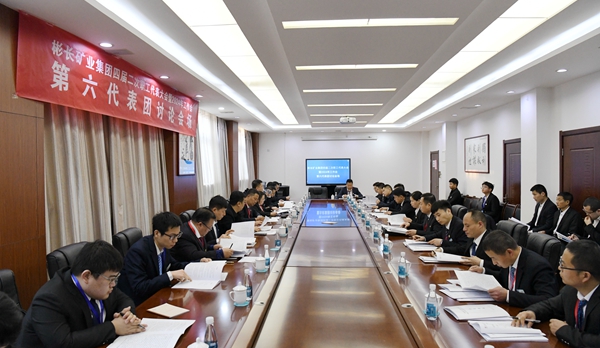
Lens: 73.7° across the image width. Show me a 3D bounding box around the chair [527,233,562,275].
[{"bbox_3d":[1.559,1.004,2.954,0.660,1.090,0.600,0,1,4],"label":"chair"}]

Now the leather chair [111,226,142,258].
[{"bbox_3d":[-1.161,1.036,3.400,0.660,1.130,0.620,0,1,4],"label":"leather chair"}]

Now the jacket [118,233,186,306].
[{"bbox_3d":[-1.109,0.781,3.120,0.500,0.640,0.580,0,1,8],"label":"jacket"}]

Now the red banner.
[{"bbox_3d":[-1.782,-0.858,4.640,0.060,0.580,3.860,0,1,4],"label":"red banner"}]

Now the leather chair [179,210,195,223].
[{"bbox_3d":[-1.077,1.012,4.720,0.660,1.130,0.620,0,1,4],"label":"leather chair"}]

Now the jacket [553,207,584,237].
[{"bbox_3d":[3.234,0.723,4.880,0.420,0.660,0.540,0,1,-1],"label":"jacket"}]

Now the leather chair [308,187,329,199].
[{"bbox_3d":[0.488,0.879,10.408,0.600,1.090,0.660,0,1,4],"label":"leather chair"}]

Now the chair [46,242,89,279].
[{"bbox_3d":[-1.204,1.025,2.682,0.660,1.090,0.600,0,1,4],"label":"chair"}]

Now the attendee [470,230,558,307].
[{"bbox_3d":[1.405,0.969,2.753,0.780,1.170,0.600,0,1,4],"label":"attendee"}]

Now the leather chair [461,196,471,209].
[{"bbox_3d":[3.160,0.958,8.181,0.580,0.980,0.600,0,1,4],"label":"leather chair"}]

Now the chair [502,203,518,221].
[{"bbox_3d":[3.304,1.022,6.600,0.580,1.000,0.560,0,1,4],"label":"chair"}]

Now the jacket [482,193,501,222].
[{"bbox_3d":[3.090,0.608,6.506,0.400,0.600,0.480,0,1,4],"label":"jacket"}]

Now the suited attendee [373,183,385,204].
[{"bbox_3d":[1.860,0.815,9.315,0.780,1.240,0.560,0,1,4],"label":"suited attendee"}]

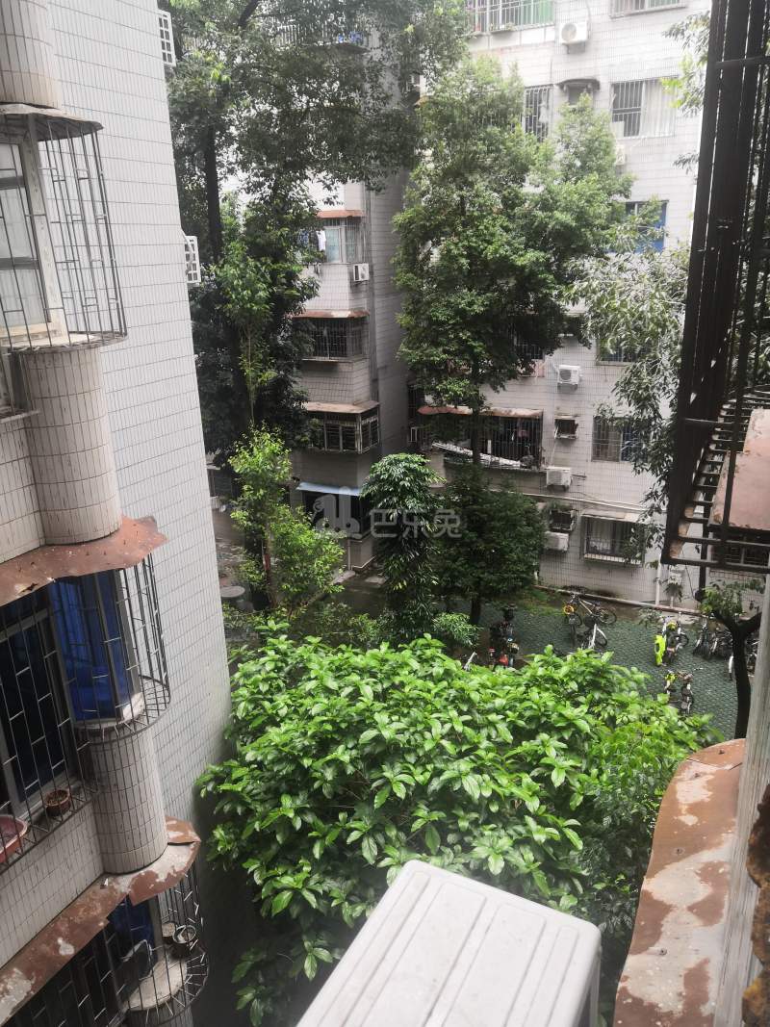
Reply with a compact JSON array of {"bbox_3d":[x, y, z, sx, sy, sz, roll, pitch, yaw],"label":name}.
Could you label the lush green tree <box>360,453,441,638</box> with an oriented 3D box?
[{"bbox_3d":[0.462,1.133,22.143,2.200,5.700,2.100,-2,19,0],"label":"lush green tree"}]

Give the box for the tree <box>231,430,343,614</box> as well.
[{"bbox_3d":[-2.833,0.527,23.902,3.000,5.800,2.800,-2,19,0],"label":"tree"}]

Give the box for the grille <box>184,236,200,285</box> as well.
[{"bbox_3d":[-2.322,-2.960,9.336,0.250,0.540,0.360,7,20,25],"label":"grille"}]

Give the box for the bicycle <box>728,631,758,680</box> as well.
[{"bbox_3d":[9.457,3.759,21.168,0.600,1.000,1.650,14,25,41],"label":"bicycle"}]

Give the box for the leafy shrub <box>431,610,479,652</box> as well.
[{"bbox_3d":[2.007,3.378,23.041,1.350,1.100,1.250,7,20,25],"label":"leafy shrub"}]

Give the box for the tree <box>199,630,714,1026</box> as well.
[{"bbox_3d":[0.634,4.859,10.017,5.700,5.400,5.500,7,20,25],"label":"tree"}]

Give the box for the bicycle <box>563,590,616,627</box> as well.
[{"bbox_3d":[6.242,2.937,24.077,1.650,1.000,0.600,-3,18,-2],"label":"bicycle"}]

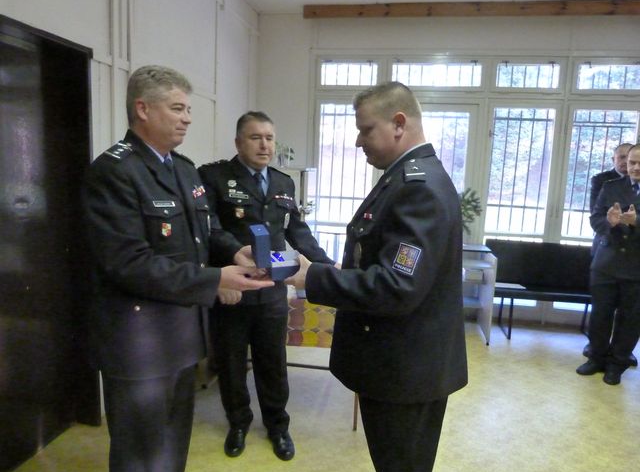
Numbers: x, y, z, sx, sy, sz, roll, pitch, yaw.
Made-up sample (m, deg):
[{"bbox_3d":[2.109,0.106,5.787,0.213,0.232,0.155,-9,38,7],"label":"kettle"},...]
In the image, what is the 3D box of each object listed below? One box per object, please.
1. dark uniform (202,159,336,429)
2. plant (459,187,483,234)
[{"bbox_3d":[-0.300,0.338,2.414,0.660,1.440,0.400,-1,7,-25],"label":"dark uniform"},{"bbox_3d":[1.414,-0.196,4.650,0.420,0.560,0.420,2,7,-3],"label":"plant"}]

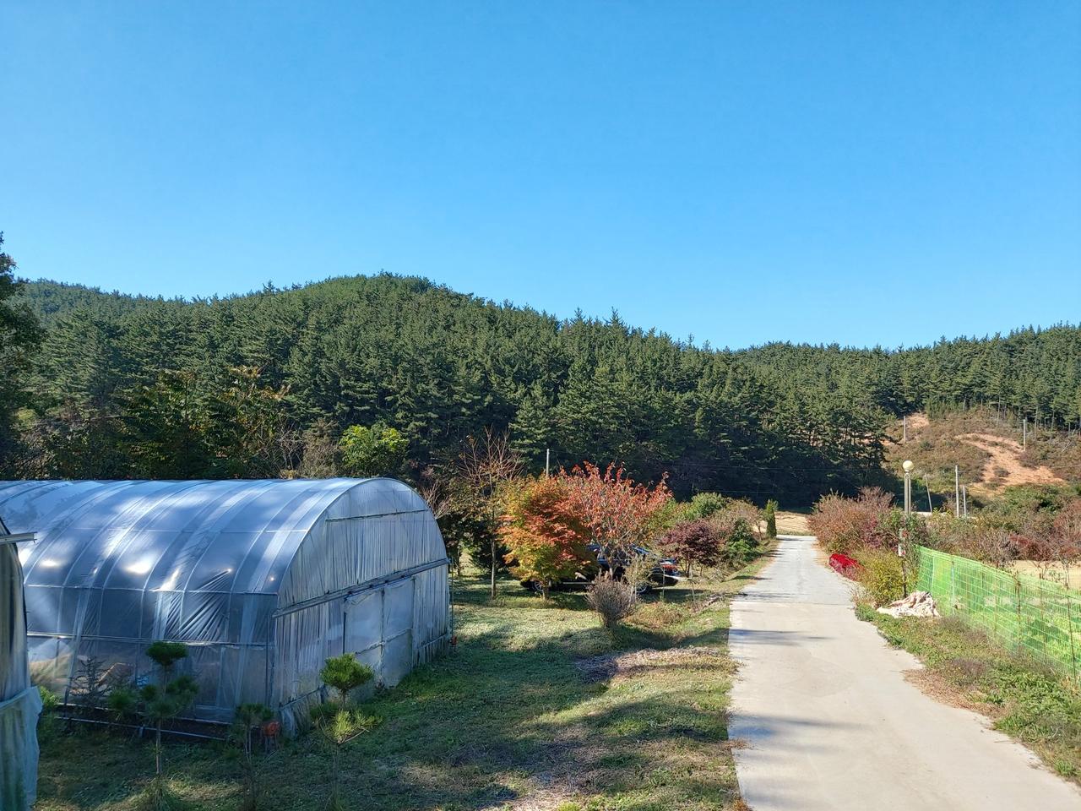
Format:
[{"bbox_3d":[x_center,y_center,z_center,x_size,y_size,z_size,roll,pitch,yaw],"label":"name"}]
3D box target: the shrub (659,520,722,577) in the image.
[{"bbox_3d":[5.184,4.936,27.000,2.160,2.020,2.050,0,-5,0],"label":"shrub"}]

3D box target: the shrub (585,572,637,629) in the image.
[{"bbox_3d":[1.508,4.182,16.700,1.120,1.190,1.120,0,-5,0],"label":"shrub"}]

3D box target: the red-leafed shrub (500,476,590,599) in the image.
[{"bbox_3d":[0.125,3.567,21.000,2.410,3.290,2.290,0,-5,0],"label":"red-leafed shrub"}]

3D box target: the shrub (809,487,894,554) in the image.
[{"bbox_3d":[14.550,5.449,36.500,3.950,3.280,3.750,0,-5,0],"label":"shrub"}]

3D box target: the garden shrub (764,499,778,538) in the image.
[{"bbox_3d":[15.918,7.799,54.000,0.930,2.690,0.930,0,-5,0],"label":"garden shrub"}]

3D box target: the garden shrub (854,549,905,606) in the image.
[{"bbox_3d":[8.795,4.447,20.200,1.310,1.530,1.310,0,-5,0],"label":"garden shrub"}]

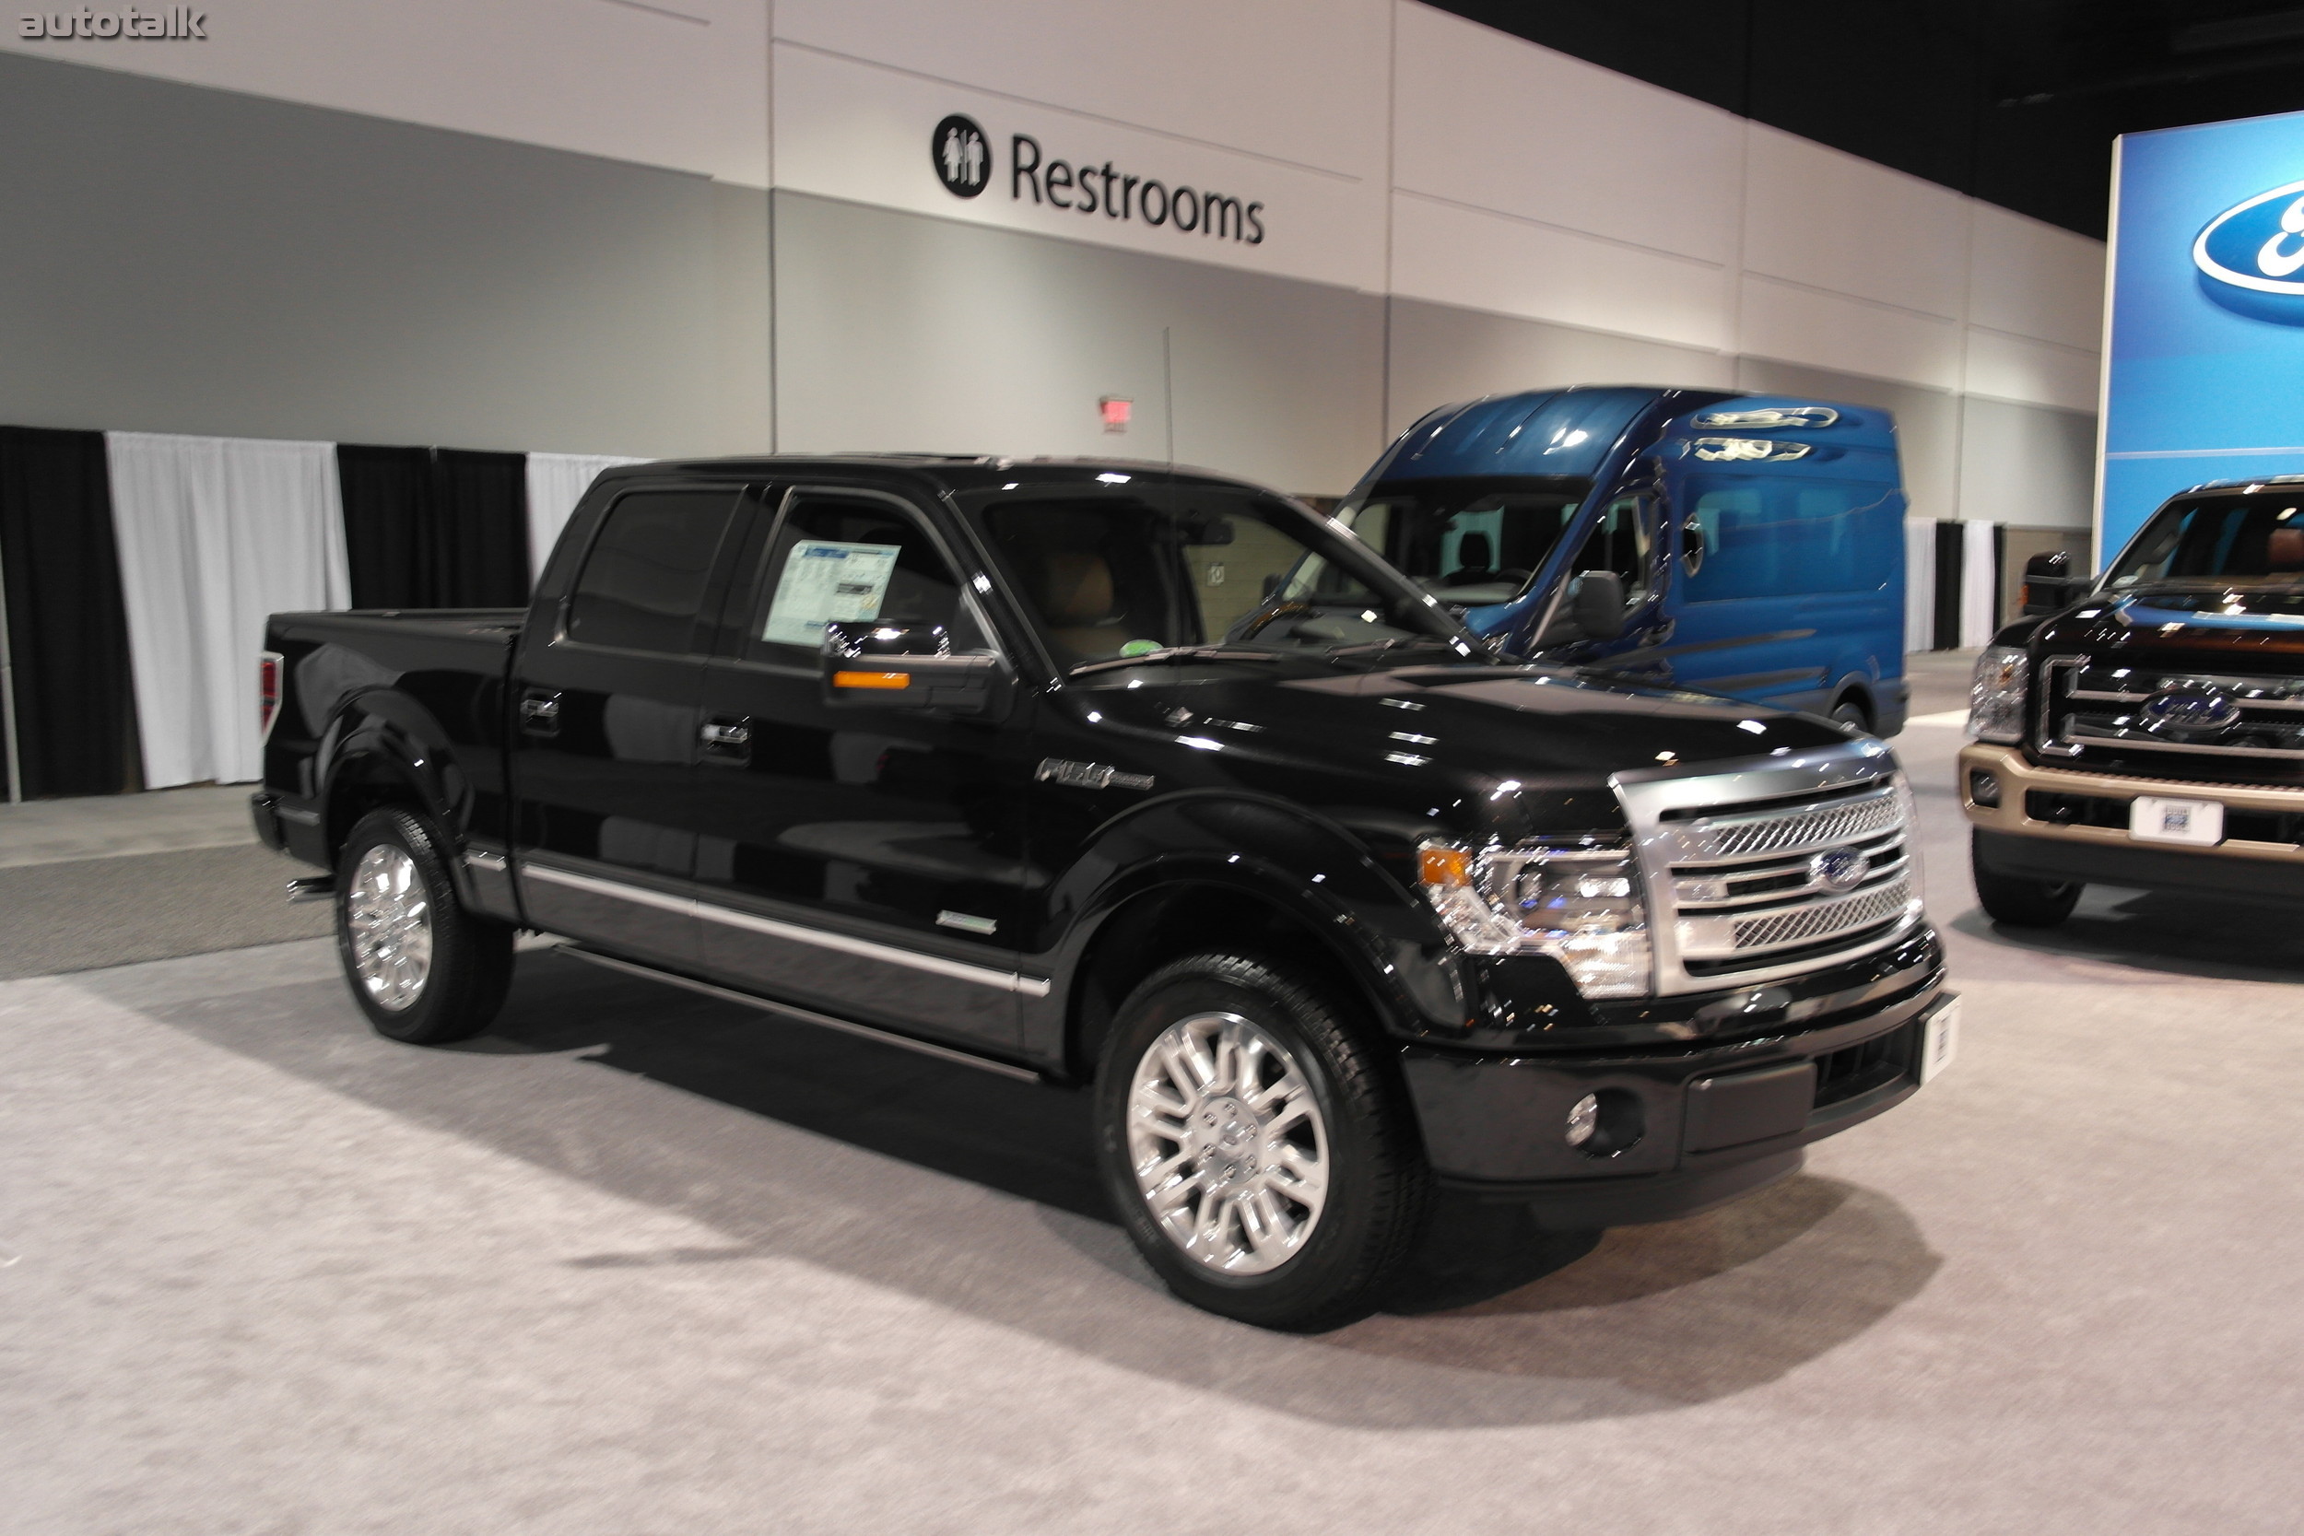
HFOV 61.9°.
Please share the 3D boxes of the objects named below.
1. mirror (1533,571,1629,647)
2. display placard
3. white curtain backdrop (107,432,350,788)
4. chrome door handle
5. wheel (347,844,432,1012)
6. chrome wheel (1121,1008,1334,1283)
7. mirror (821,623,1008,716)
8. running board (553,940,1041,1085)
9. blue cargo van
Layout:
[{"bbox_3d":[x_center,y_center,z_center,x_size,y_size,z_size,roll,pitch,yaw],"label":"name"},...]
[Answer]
[{"bbox_3d":[2.310,-0.850,10.311,0.330,0.420,0.240,6,8,43],"label":"mirror"},{"bbox_3d":[-0.820,-0.441,4.899,0.440,0.282,0.010,9,-8,42],"label":"display placard"},{"bbox_3d":[-6.484,-1.115,13.600,0.120,2.460,1.620,6,8,44],"label":"white curtain backdrop"},{"bbox_3d":[-1.777,-0.157,5.606,0.220,0.115,0.060,5,8,42],"label":"chrome door handle"},{"bbox_3d":[-2.470,0.521,6.420,0.555,0.555,0.200,5,8,42],"label":"wheel"},{"bbox_3d":[0.205,0.773,4.030,0.555,0.555,0.200,5,8,42],"label":"chrome wheel"},{"bbox_3d":[-0.531,-0.219,4.303,0.250,0.210,0.310,5,8,42],"label":"mirror"},{"bbox_3d":[-1.010,0.629,5.212,2.150,0.055,0.150,7,9,42],"label":"running board"},{"bbox_3d":[2.752,-1.056,12.367,2.120,2.750,5.900,6,8,43],"label":"blue cargo van"}]

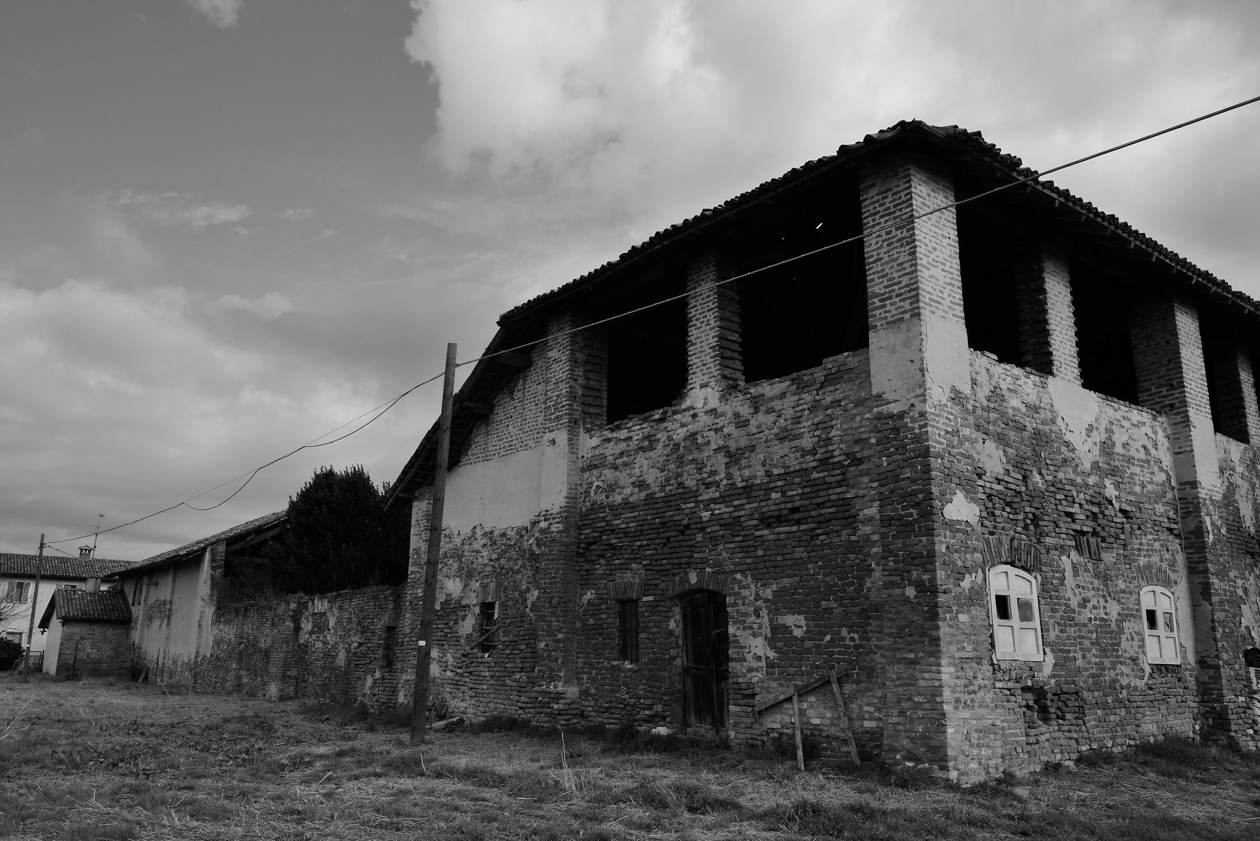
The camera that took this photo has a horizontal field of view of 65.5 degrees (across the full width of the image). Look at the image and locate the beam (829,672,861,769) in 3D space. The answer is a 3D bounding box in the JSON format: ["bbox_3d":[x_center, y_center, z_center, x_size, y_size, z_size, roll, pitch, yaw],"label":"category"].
[{"bbox_3d":[2.443,3.366,11.114,0.060,1.099,0.075,19,-46,-31],"label":"beam"}]

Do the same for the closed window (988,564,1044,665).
[{"bbox_3d":[4.625,2.317,11.789,1.063,1.135,0.100,11,-17,-37],"label":"closed window"}]

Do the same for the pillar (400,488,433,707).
[{"bbox_3d":[-4.219,3.740,20.652,0.630,4.620,0.875,12,-18,-38],"label":"pillar"}]

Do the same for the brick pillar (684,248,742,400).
[{"bbox_3d":[1.242,-1.357,14.443,0.490,2.150,0.675,11,-17,-37],"label":"brick pillar"}]

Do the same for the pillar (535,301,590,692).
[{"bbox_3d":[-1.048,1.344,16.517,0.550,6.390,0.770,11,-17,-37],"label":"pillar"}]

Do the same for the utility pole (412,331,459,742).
[{"bbox_3d":[-2.620,1.521,13.255,0.182,5.407,0.182,14,-19,-37],"label":"utility pole"}]

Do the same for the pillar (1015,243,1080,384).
[{"bbox_3d":[6.274,-1.539,14.792,0.840,2.030,0.476,12,-18,-38],"label":"pillar"}]

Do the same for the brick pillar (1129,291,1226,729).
[{"bbox_3d":[8.785,1.336,15.423,0.880,6.720,0.700,11,-17,-37],"label":"brick pillar"}]

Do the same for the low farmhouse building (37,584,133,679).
[{"bbox_3d":[-20.834,8.119,37.446,2.555,3.325,3.360,12,-18,-38],"label":"low farmhouse building"}]

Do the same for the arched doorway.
[{"bbox_3d":[1.035,3.263,13.389,0.200,1.874,0.927,11,-17,-37],"label":"arched doorway"}]

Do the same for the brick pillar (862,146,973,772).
[{"bbox_3d":[3.393,0.348,11.283,0.880,6.930,0.750,11,-17,-37],"label":"brick pillar"}]

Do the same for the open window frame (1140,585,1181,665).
[{"bbox_3d":[8.042,3.103,14.917,1.106,1.183,0.091,12,-18,-38],"label":"open window frame"}]

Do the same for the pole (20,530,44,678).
[{"bbox_3d":[-22.028,6.866,36.239,0.182,5.306,0.182,10,-17,-38],"label":"pole"}]

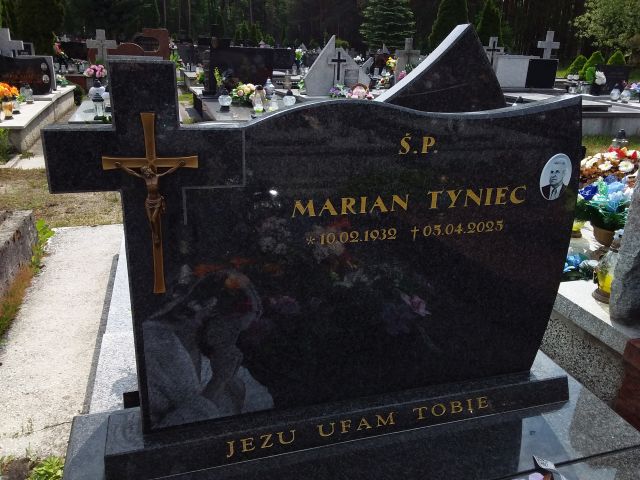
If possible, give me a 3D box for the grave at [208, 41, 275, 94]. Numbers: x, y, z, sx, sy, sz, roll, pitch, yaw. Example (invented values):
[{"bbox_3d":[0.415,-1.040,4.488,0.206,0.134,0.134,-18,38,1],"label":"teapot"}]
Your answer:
[{"bbox_3d":[-1.103,-2.386,7.250,0.909,0.678,0.180,-4,22,-16],"label":"grave"}]

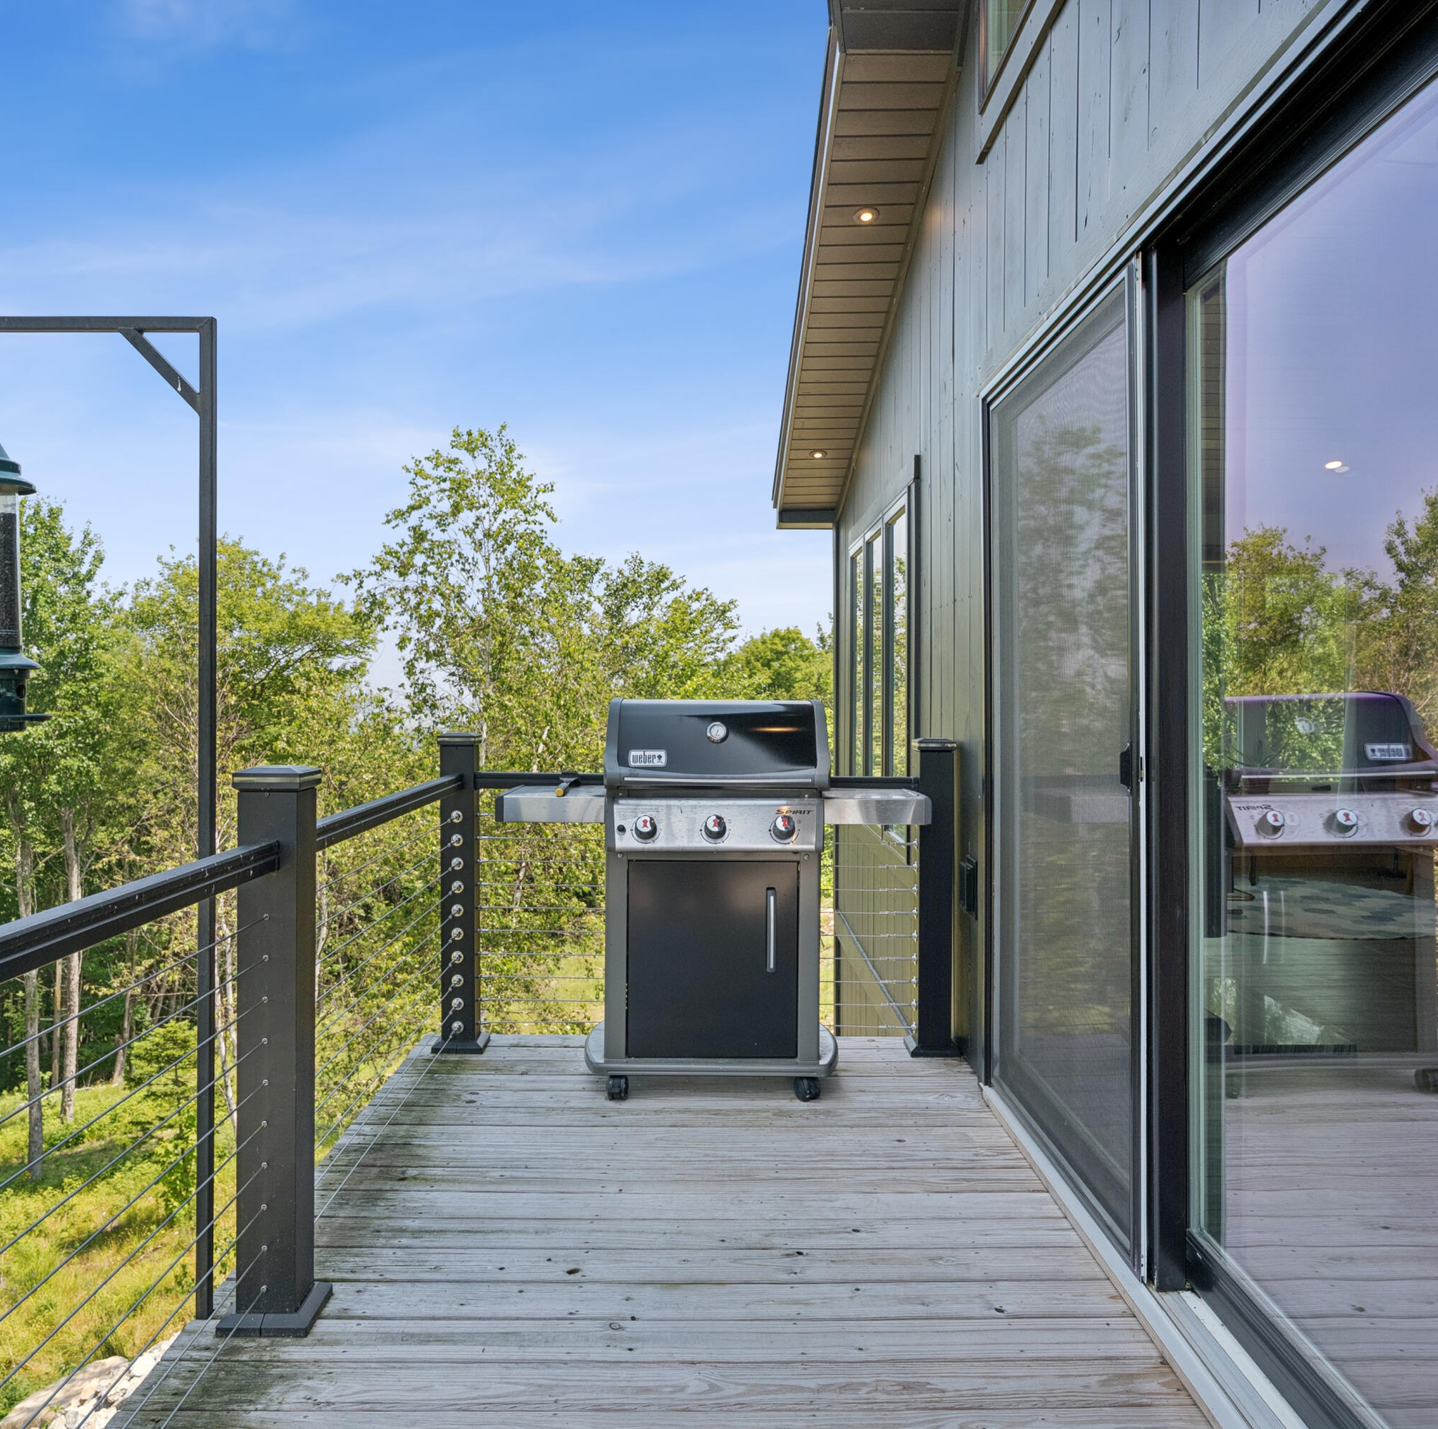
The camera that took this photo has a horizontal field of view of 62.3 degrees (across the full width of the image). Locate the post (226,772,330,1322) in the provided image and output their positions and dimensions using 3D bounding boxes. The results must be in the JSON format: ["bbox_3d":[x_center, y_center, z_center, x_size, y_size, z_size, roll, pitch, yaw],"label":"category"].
[{"bbox_3d":[-0.831,0.613,2.245,0.165,1.030,0.165,0,1,-1],"label":"post"}]

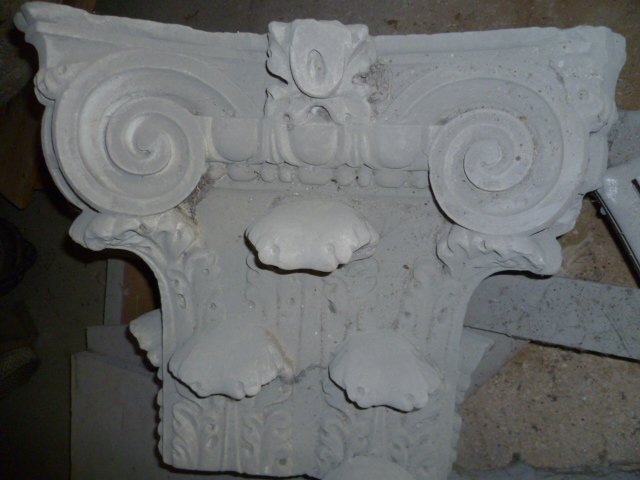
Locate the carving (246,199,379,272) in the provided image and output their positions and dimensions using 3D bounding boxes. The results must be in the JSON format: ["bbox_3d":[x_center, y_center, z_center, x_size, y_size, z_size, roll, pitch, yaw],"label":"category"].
[{"bbox_3d":[-0.009,-0.008,0.650,0.158,0.085,0.081,3,98,0],"label":"carving"}]

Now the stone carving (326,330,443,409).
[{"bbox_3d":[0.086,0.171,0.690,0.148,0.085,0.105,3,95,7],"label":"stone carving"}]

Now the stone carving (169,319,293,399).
[{"bbox_3d":[-0.114,0.154,0.685,0.155,0.080,0.079,3,98,0],"label":"stone carving"}]

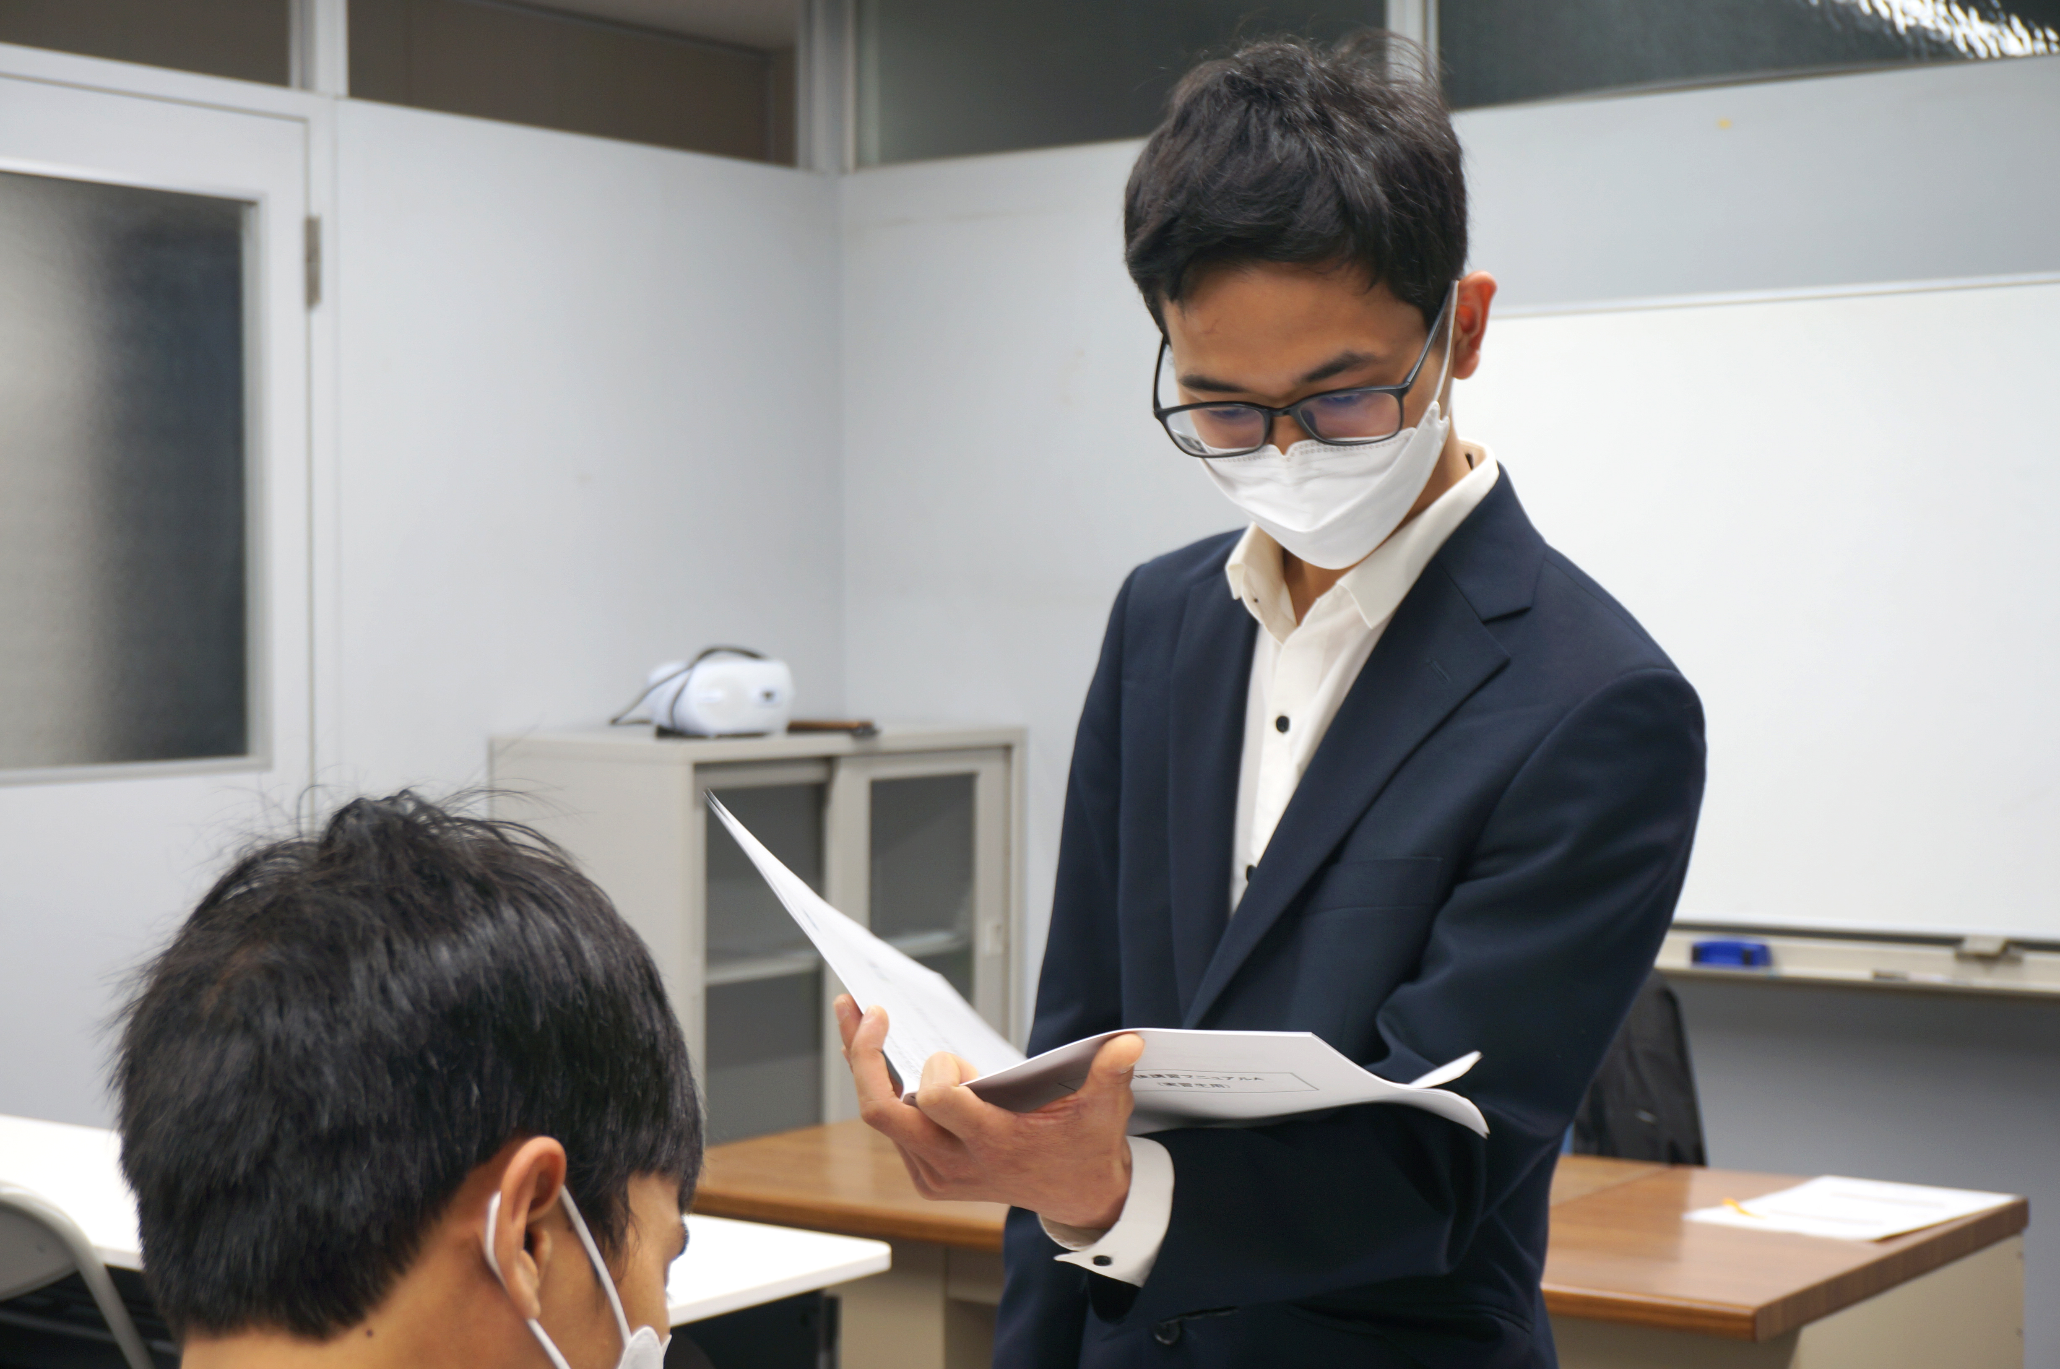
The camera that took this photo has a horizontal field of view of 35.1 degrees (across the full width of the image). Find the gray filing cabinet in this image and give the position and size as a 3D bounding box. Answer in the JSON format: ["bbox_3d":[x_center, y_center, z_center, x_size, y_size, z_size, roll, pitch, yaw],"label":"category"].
[{"bbox_3d":[-0.420,0.643,5.304,0.400,1.130,0.880,1,2,35],"label":"gray filing cabinet"}]

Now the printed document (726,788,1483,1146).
[{"bbox_3d":[0.029,0.190,1.689,0.355,0.135,0.297,12,-16,28],"label":"printed document"}]

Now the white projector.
[{"bbox_3d":[-0.490,0.023,5.170,0.205,0.120,0.150,-2,2,-40],"label":"white projector"}]

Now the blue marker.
[{"bbox_3d":[1.028,0.395,4.774,0.100,0.036,0.058,1,2,35],"label":"blue marker"}]

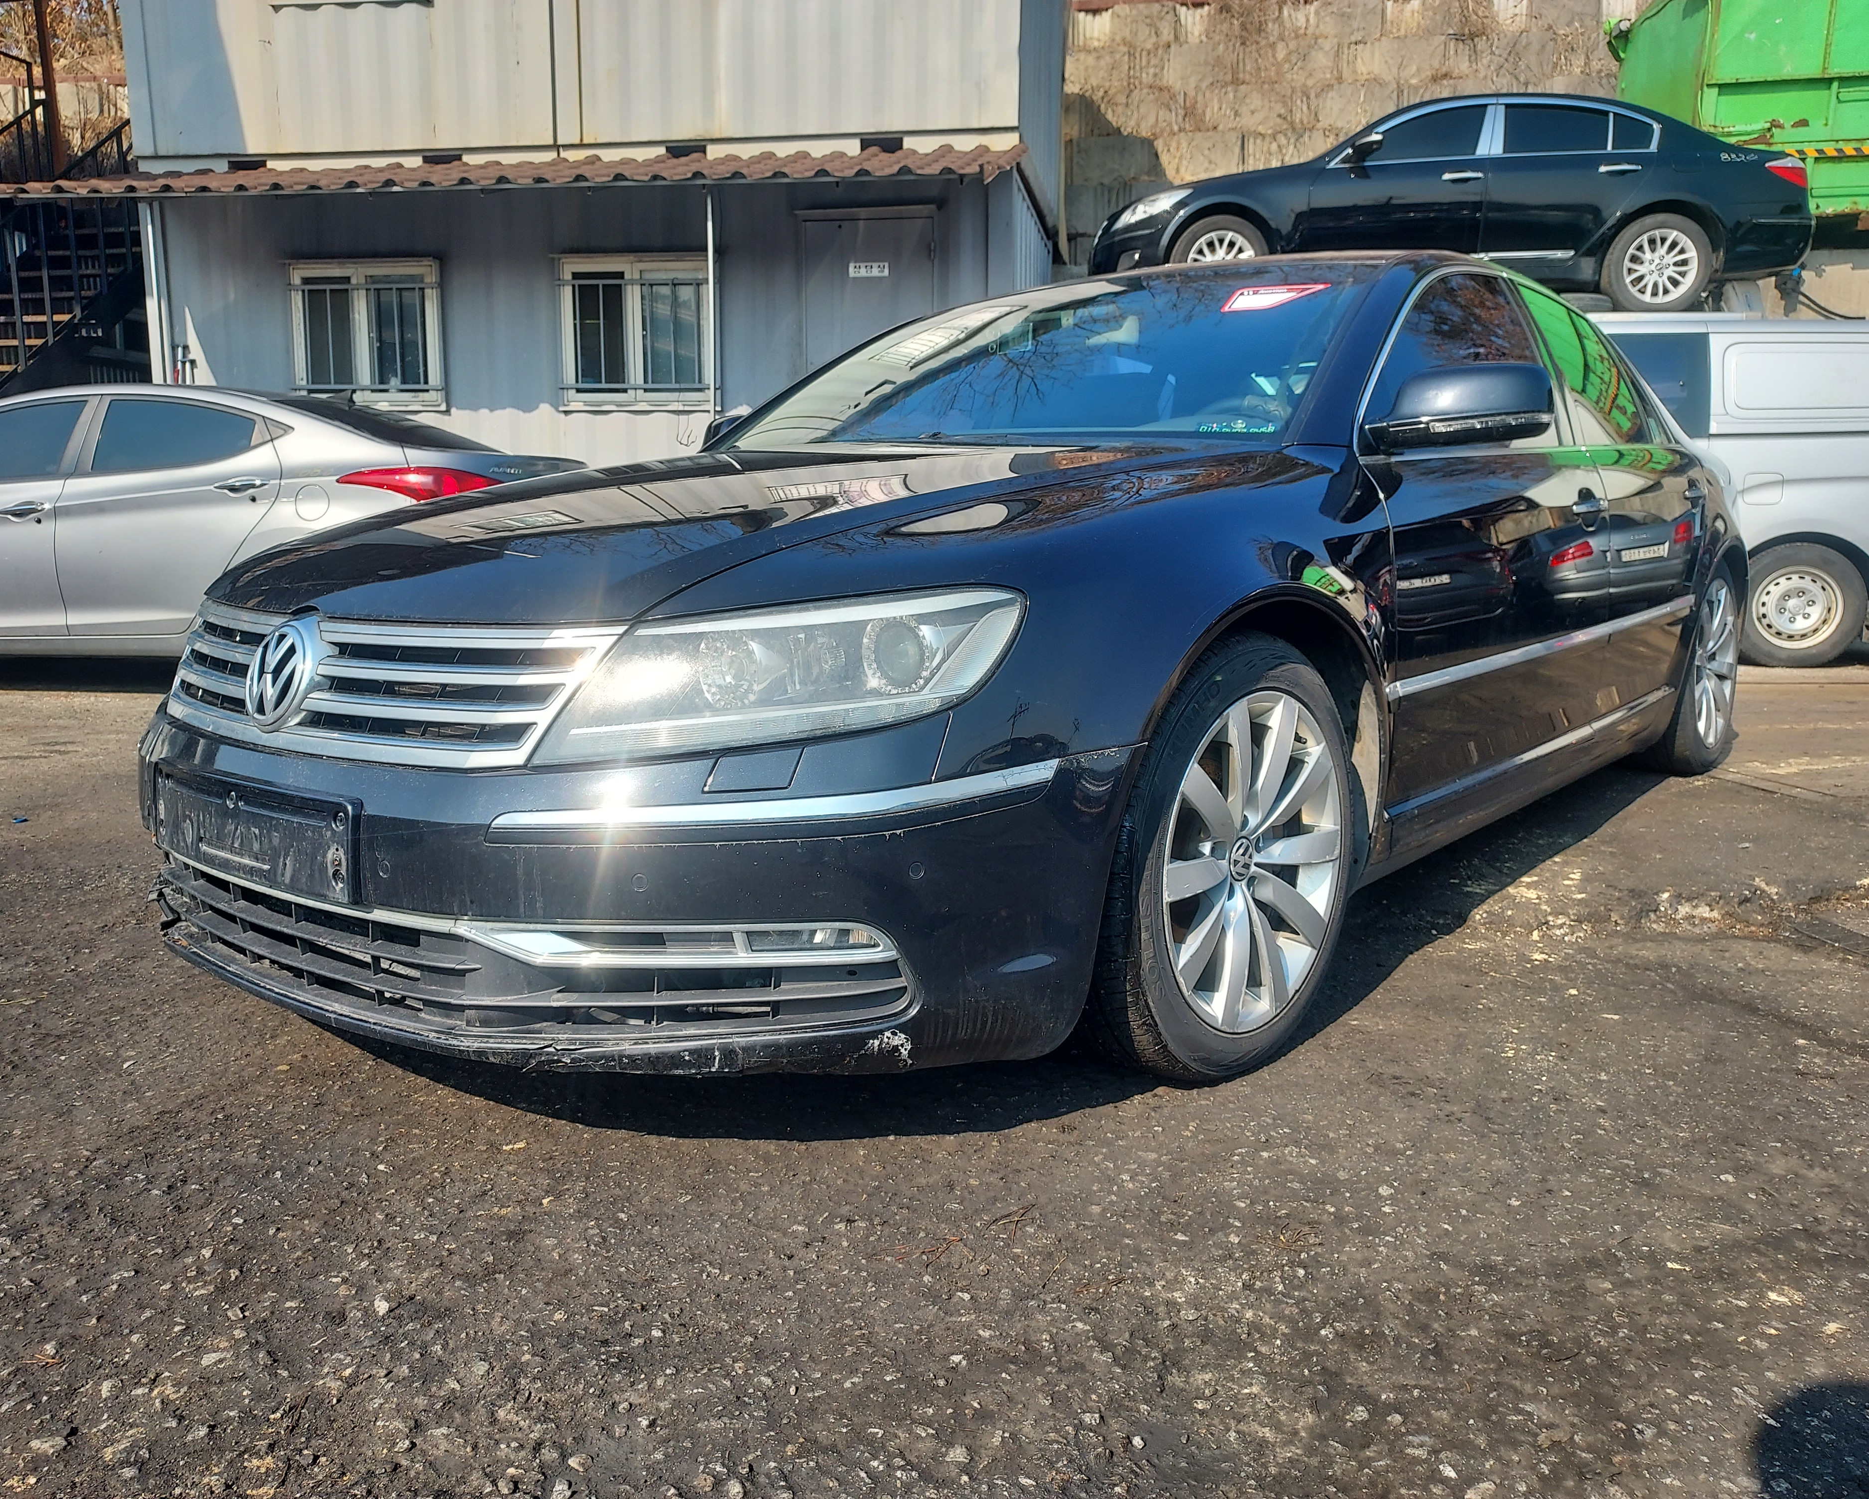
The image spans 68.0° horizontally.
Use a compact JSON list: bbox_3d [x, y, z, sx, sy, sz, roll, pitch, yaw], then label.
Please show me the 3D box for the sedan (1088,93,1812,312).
[{"bbox_3d":[3.650,-3.835,10.225,4.960,1.490,1.880,1,11,4],"label":"sedan"}]

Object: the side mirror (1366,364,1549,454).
[{"bbox_3d":[0.921,-0.594,2.405,0.235,0.165,0.210,8,14,40],"label":"side mirror"}]

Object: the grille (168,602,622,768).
[{"bbox_3d":[-0.828,-0.111,1.923,1.120,0.180,0.165,8,14,40],"label":"grille"}]

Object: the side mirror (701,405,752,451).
[{"bbox_3d":[-0.541,-0.797,3.647,0.235,0.165,0.210,8,14,40],"label":"side mirror"}]

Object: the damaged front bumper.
[{"bbox_3d":[-0.690,0.102,2.119,1.880,0.460,0.710,8,14,40],"label":"damaged front bumper"}]

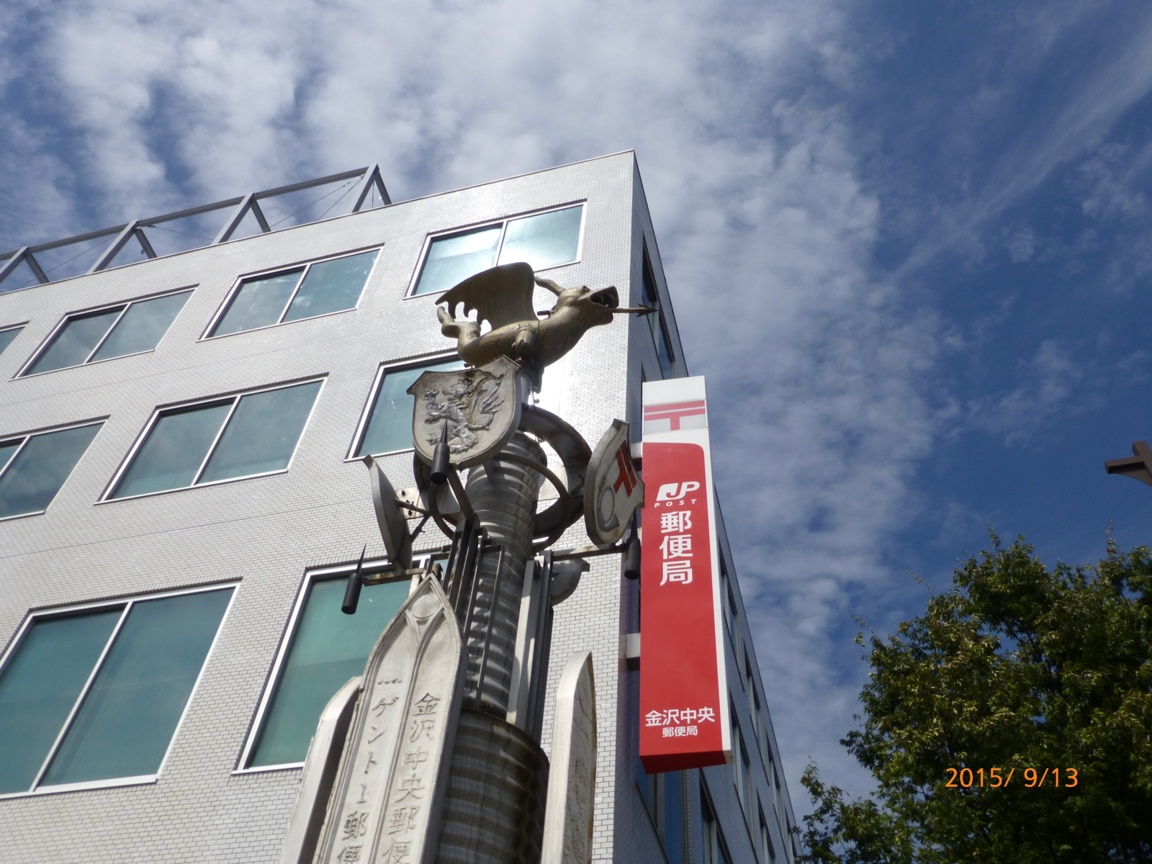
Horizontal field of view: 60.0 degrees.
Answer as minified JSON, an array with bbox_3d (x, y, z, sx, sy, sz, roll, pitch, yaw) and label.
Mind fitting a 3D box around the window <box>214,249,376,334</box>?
[{"bbox_3d":[-4.940,-2.447,17.590,2.805,1.998,0.120,-10,-52,12],"label":"window"}]

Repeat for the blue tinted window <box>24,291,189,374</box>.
[{"bbox_3d":[-8.578,-1.831,18.365,2.778,2.021,0.120,-10,-52,12],"label":"blue tinted window"}]

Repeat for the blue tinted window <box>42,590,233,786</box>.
[{"bbox_3d":[-4.699,2.700,10.876,1.384,2.448,0.120,-10,-52,12],"label":"blue tinted window"}]

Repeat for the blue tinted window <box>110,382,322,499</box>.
[{"bbox_3d":[-5.169,0.088,14.457,2.815,2.040,0.120,-10,-52,12],"label":"blue tinted window"}]

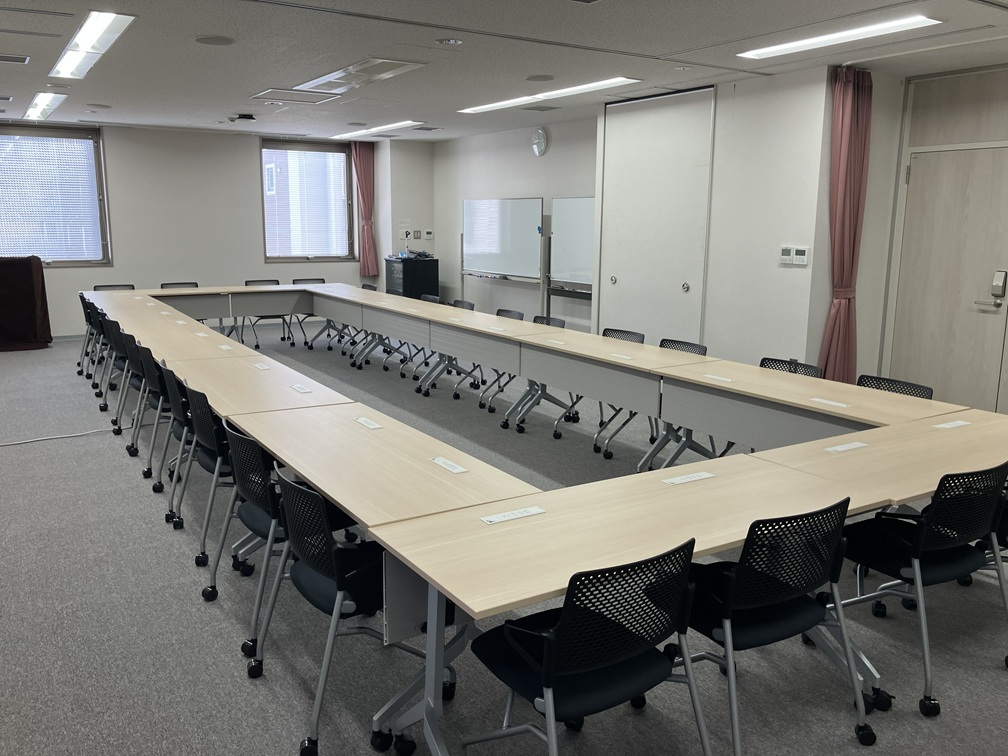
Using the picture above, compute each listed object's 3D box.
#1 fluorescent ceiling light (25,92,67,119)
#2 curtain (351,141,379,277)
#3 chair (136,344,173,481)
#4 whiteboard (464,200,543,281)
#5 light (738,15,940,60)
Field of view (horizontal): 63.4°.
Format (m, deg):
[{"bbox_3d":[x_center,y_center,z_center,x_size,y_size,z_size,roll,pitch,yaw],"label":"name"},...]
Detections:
[{"bbox_3d":[-4.845,-2.833,8.552,0.250,0.080,2.500,-6,13,-32],"label":"fluorescent ceiling light"},{"bbox_3d":[-2.041,-2.471,12.027,0.370,1.930,0.140,-6,13,-31],"label":"curtain"},{"bbox_3d":[-2.092,0.164,5.232,0.560,0.780,0.560,-7,13,-32],"label":"chair"},{"bbox_3d":[-0.047,-1.692,9.807,0.070,0.905,1.810,-6,13,-32],"label":"whiteboard"},{"bbox_3d":[2.038,-2.129,5.101,0.250,0.060,1.310,-7,13,-33],"label":"light"}]

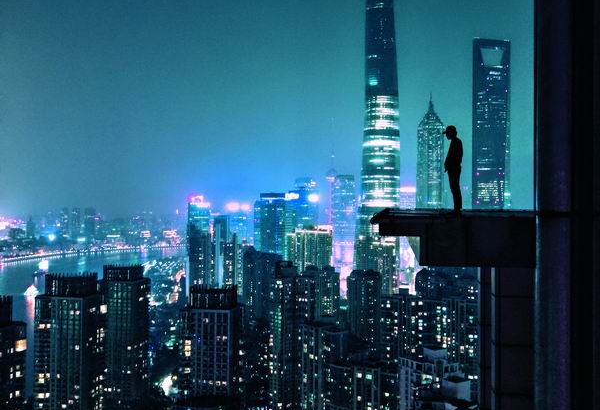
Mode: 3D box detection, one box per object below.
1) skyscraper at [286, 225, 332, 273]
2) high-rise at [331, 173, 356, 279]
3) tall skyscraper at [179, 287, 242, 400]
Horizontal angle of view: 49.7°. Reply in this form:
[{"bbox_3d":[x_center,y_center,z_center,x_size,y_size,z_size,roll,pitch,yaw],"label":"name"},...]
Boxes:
[{"bbox_3d":[14.680,109.860,1000.000,58.000,148.000,34.000,0,0,20],"label":"skyscraper"},{"bbox_3d":[106.320,57.680,1600.000,54.000,257.000,50.000,0,0,6],"label":"high-rise"},{"bbox_3d":[-54.710,115.550,400.000,34.000,132.000,27.000,0,0,6],"label":"tall skyscraper"}]

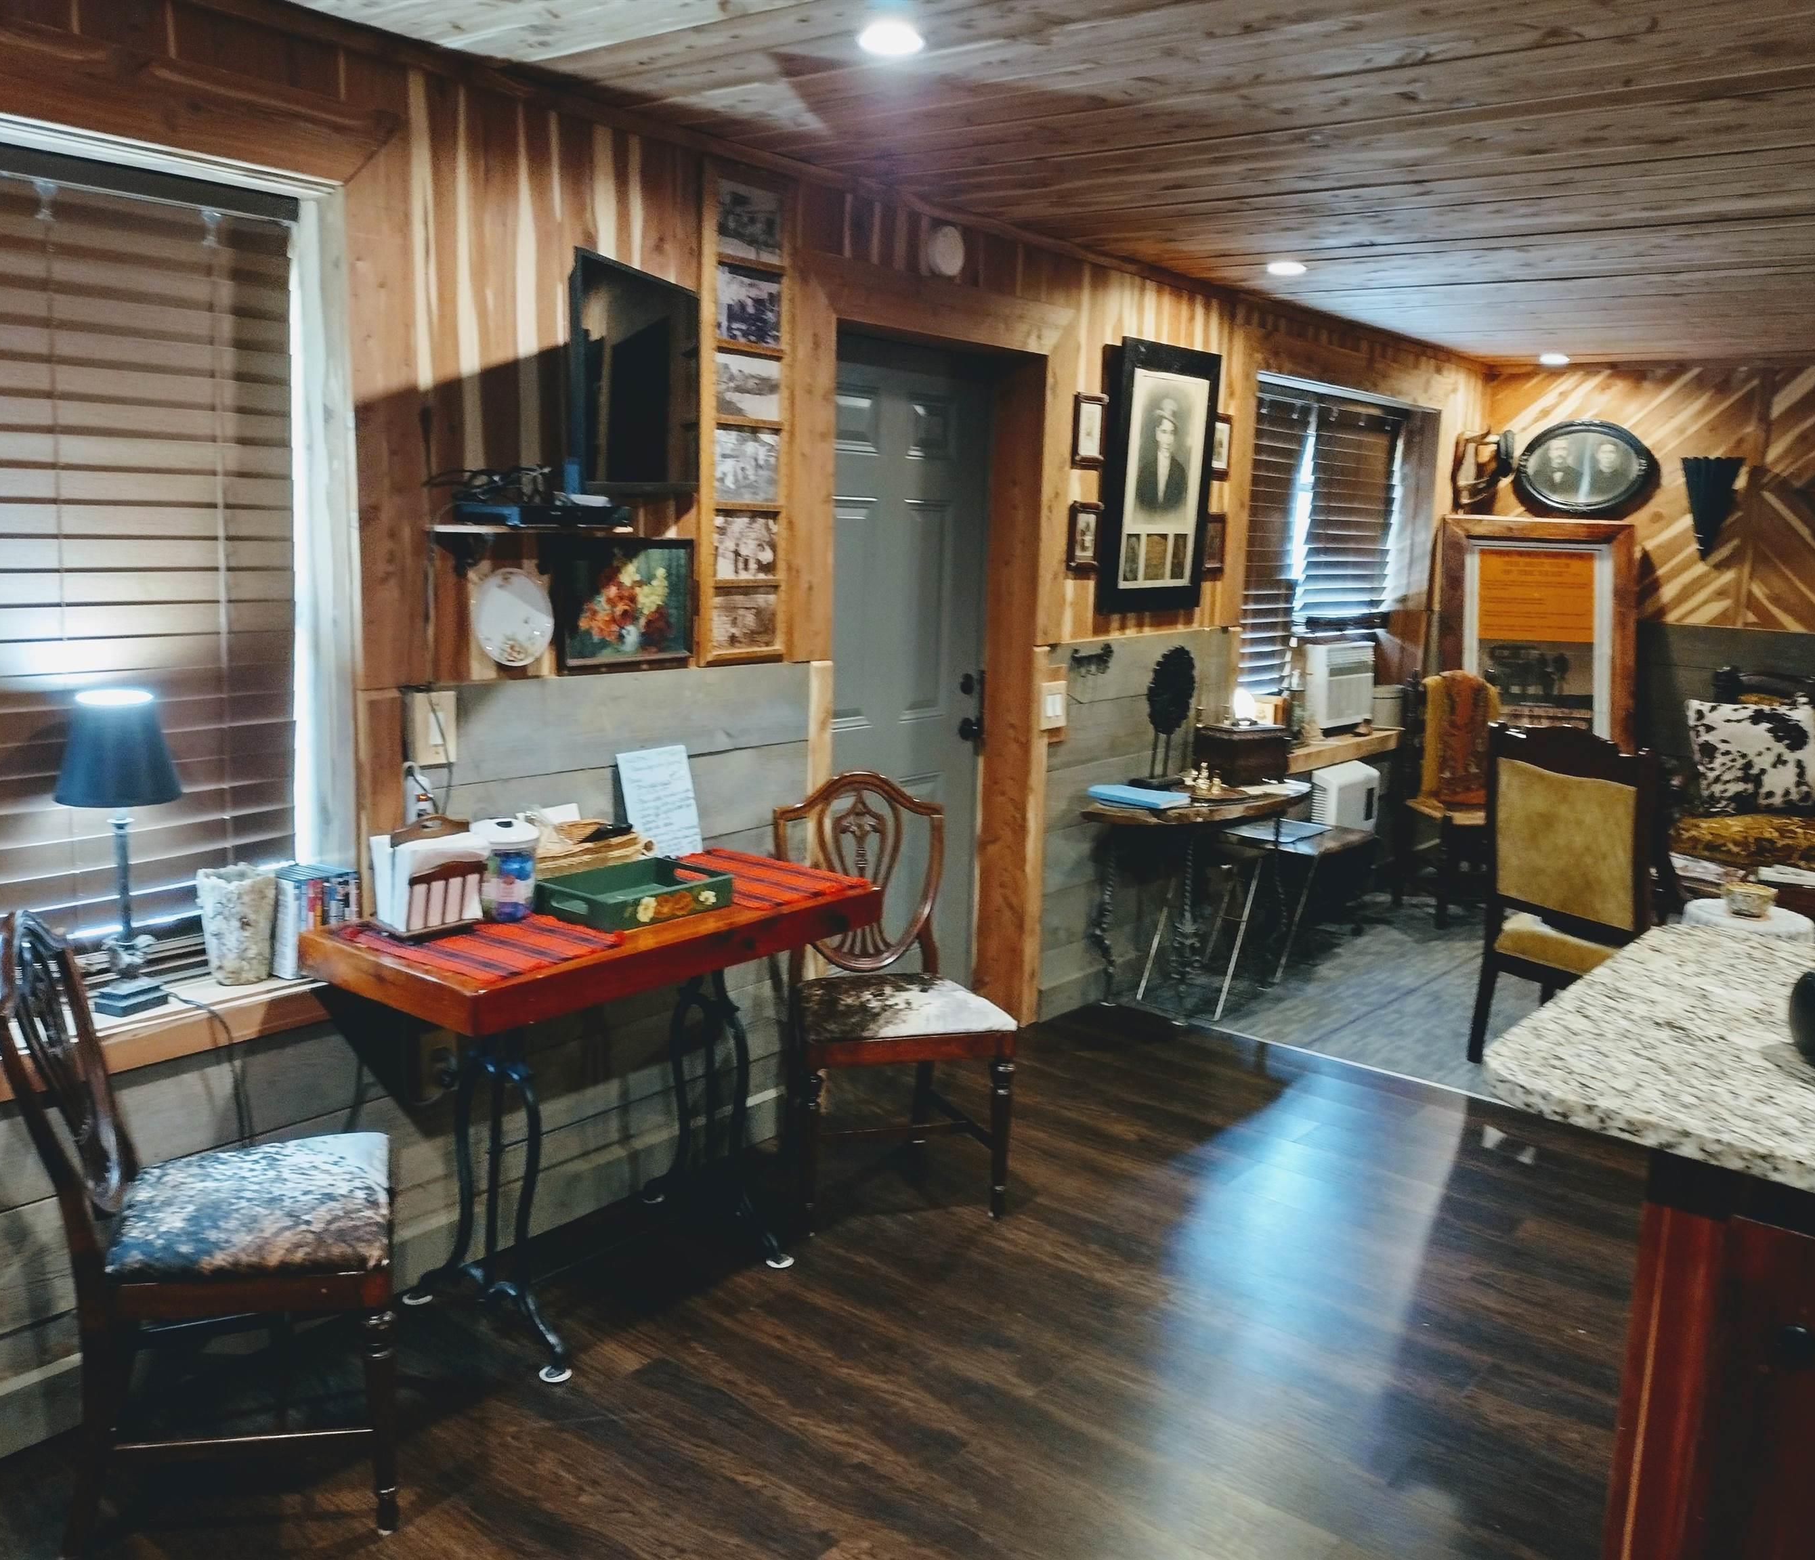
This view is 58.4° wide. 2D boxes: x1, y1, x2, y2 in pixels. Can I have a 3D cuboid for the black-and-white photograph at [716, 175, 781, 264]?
[{"bbox_3d":[-0.347,-1.249,3.641,0.020,0.160,0.205,9,12,37],"label":"black-and-white photograph"}]

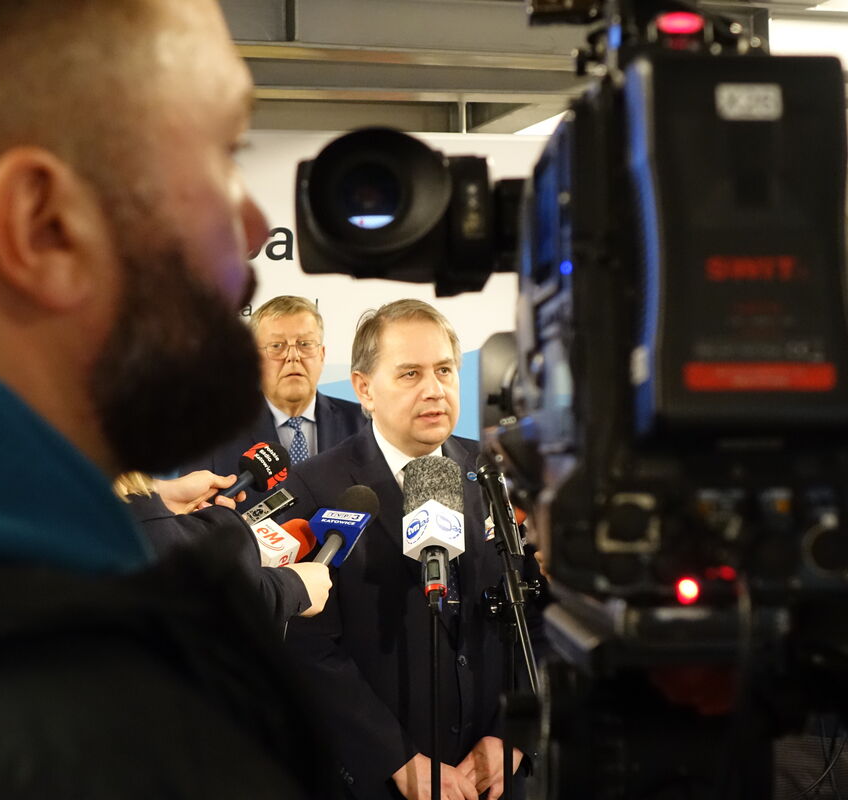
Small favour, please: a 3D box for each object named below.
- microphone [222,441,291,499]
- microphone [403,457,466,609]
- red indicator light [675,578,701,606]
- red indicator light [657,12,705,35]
[{"bbox_3d":[-0.259,0.121,2.755,0.072,0.072,0.200,-34,1,45],"label":"microphone"},{"bbox_3d":[0.015,0.187,2.800,0.086,0.218,0.086,-5,-31,6],"label":"microphone"},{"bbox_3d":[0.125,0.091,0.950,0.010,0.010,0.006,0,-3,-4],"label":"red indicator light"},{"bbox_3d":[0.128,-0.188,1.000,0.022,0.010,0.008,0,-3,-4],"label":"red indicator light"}]

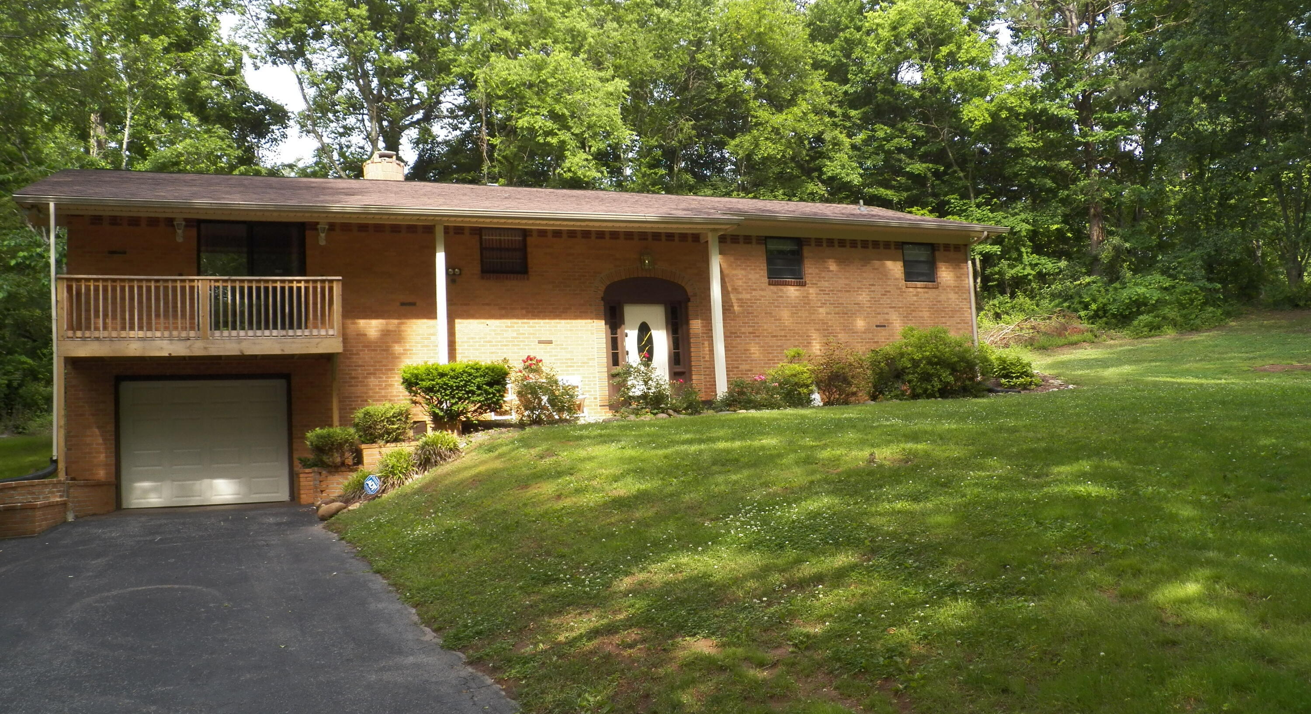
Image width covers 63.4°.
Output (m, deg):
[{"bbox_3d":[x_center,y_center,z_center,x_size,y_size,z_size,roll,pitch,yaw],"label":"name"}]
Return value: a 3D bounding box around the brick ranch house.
[{"bbox_3d":[-2.792,-0.740,25.005,19.750,7.250,10.350,-1,-5,-22],"label":"brick ranch house"}]

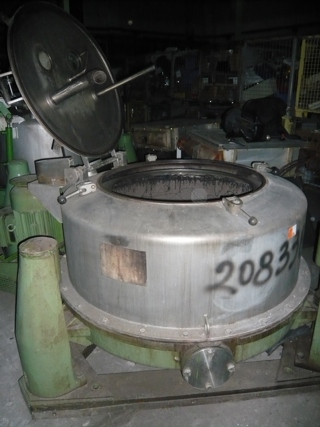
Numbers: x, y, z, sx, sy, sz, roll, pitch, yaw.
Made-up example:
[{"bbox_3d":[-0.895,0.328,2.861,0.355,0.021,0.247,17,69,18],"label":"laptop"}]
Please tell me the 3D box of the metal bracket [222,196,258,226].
[{"bbox_3d":[0.327,-0.006,1.409,0.065,0.059,0.179,-9,30,-22],"label":"metal bracket"}]

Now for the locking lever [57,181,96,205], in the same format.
[{"bbox_3d":[-0.389,-0.106,1.653,0.180,0.055,0.058,-23,25,-11],"label":"locking lever"}]

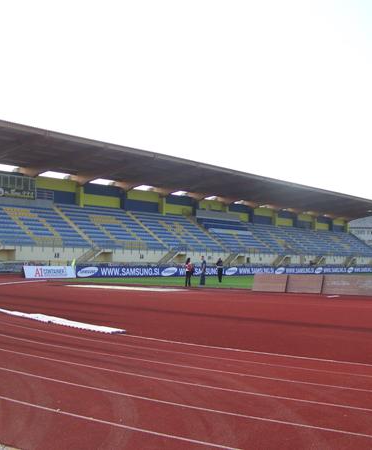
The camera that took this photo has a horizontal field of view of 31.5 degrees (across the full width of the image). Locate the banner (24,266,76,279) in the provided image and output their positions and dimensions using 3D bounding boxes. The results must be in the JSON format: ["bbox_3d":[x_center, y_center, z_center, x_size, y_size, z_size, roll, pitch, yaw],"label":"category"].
[{"bbox_3d":[-11.175,3.878,54.396,0.300,0.970,5.500,-1,-4,36],"label":"banner"}]

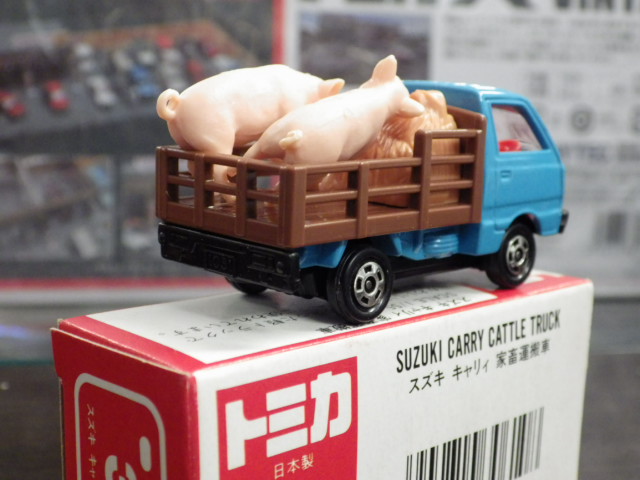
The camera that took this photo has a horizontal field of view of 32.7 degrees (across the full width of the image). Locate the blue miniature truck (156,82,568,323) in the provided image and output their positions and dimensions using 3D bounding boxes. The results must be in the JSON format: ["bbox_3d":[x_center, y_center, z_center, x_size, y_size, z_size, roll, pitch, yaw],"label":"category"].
[{"bbox_3d":[0.008,-0.007,0.155,0.059,0.030,0.026,-8,14,-44],"label":"blue miniature truck"}]

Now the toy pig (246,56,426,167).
[{"bbox_3d":[0.004,-0.013,0.141,0.011,0.021,0.030,9,13,35],"label":"toy pig"}]

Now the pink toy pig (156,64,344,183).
[{"bbox_3d":[-0.008,-0.014,0.147,0.032,0.019,0.010,-7,14,-40],"label":"pink toy pig"}]

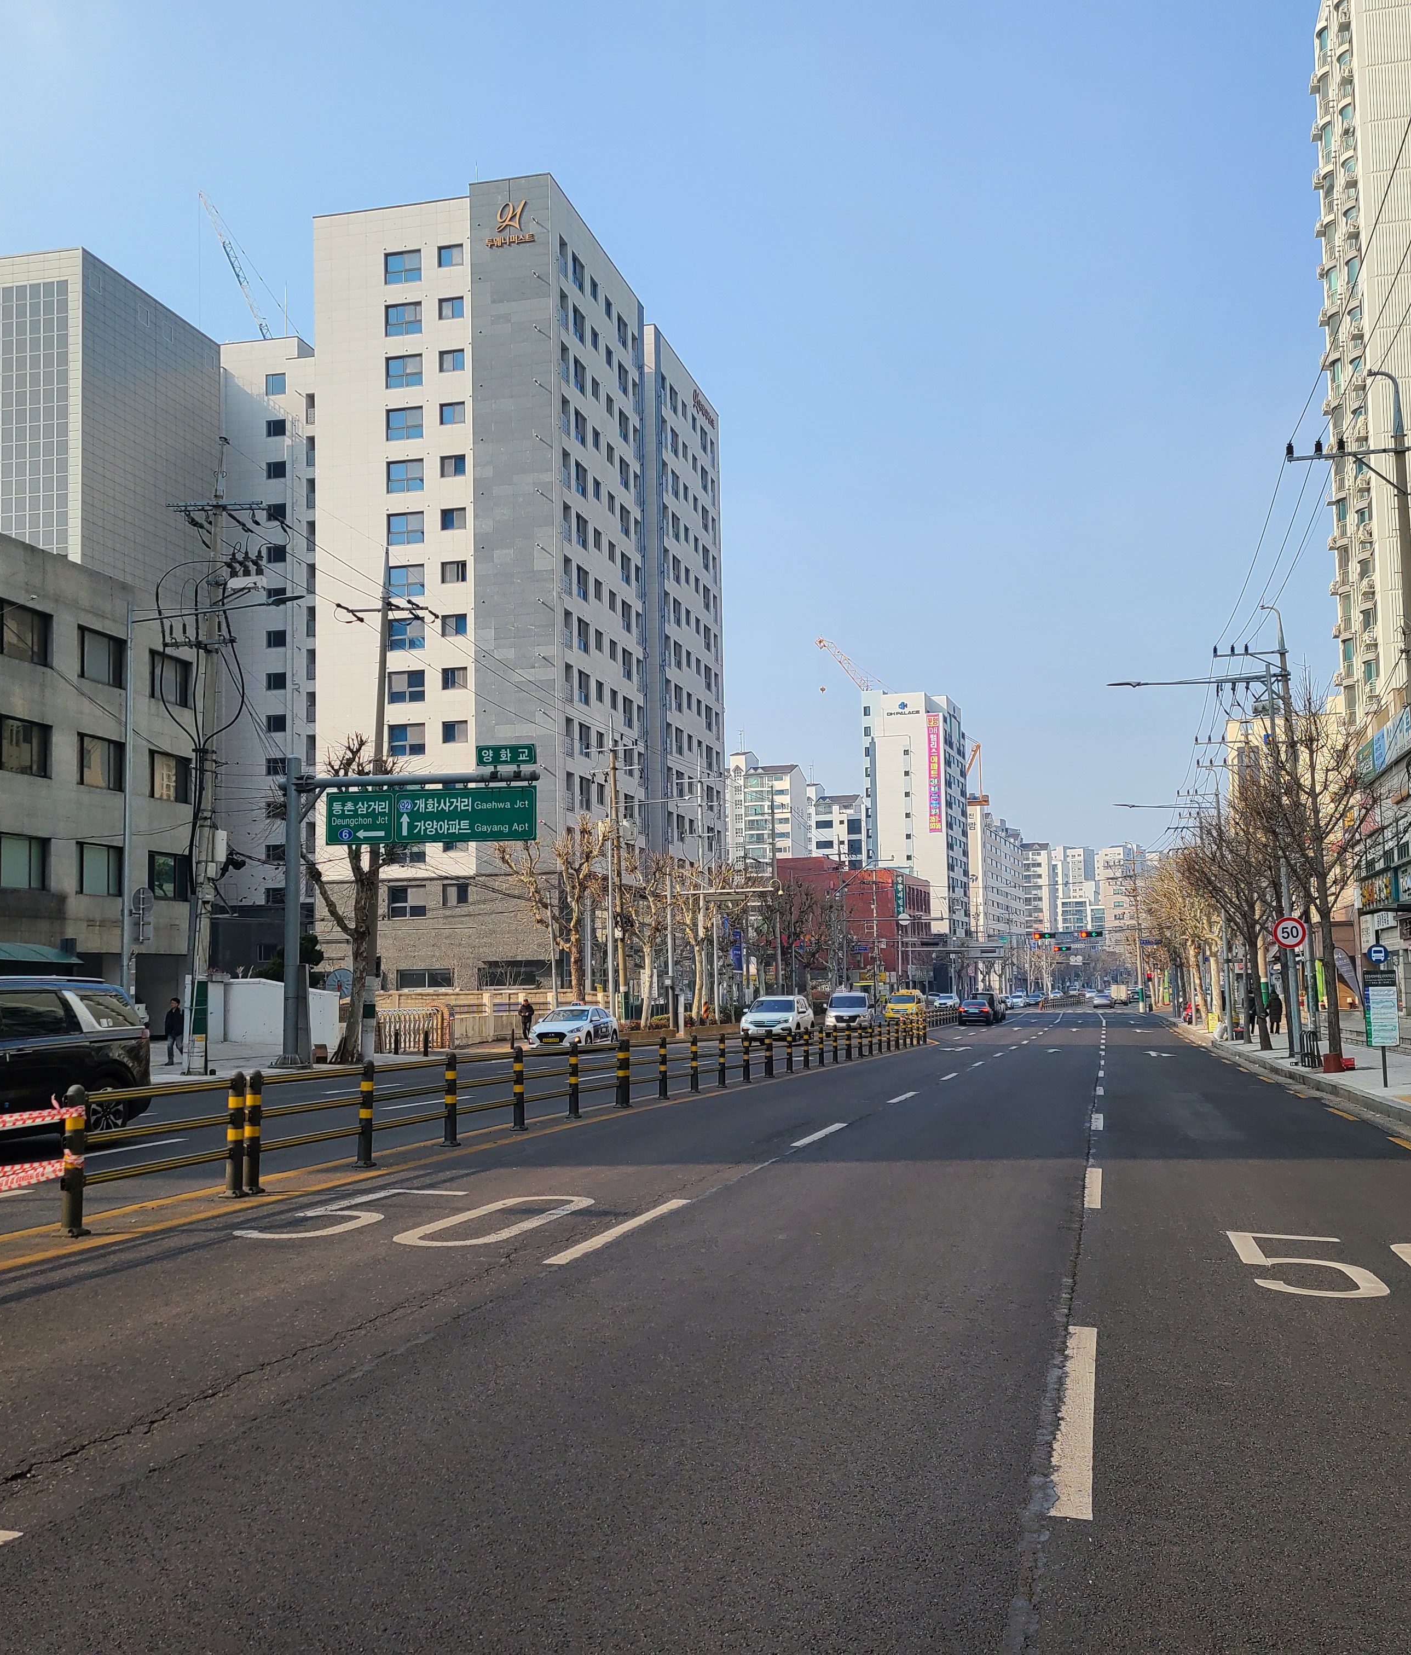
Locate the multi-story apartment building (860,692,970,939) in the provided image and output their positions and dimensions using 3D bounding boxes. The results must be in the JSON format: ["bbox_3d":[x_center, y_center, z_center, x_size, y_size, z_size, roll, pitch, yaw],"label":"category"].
[{"bbox_3d":[30.017,4.199,237.623,11.000,43.700,20.000,-2,-6,18],"label":"multi-story apartment building"}]

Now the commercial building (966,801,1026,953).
[{"bbox_3d":[58.542,18.296,359.440,11.000,34.839,75.000,-2,-6,15],"label":"commercial building"}]

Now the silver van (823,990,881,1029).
[{"bbox_3d":[6.499,8.151,72.473,1.920,1.930,5.100,-3,-6,11],"label":"silver van"}]

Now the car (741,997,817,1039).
[{"bbox_3d":[2.730,7.024,61.300,1.850,1.670,4.600,-2,-6,14],"label":"car"}]

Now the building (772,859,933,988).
[{"bbox_3d":[16.223,12.367,181.325,13.000,15.300,23.000,-2,-6,18],"label":"building"}]

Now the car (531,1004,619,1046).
[{"bbox_3d":[-4.344,6.778,55.701,1.865,1.475,4.855,-2,-6,13],"label":"car"}]

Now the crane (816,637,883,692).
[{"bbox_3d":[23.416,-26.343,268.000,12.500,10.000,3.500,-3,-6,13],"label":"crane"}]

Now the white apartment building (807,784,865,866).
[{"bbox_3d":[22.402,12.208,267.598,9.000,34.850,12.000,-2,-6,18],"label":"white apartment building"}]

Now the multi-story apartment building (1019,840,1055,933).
[{"bbox_3d":[80.192,22.935,413.553,12.000,36.989,16.000,-2,-6,15],"label":"multi-story apartment building"}]

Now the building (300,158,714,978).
[{"bbox_3d":[-9.965,-10.381,107.262,13.723,45.609,39.226,-2,-6,13],"label":"building"}]

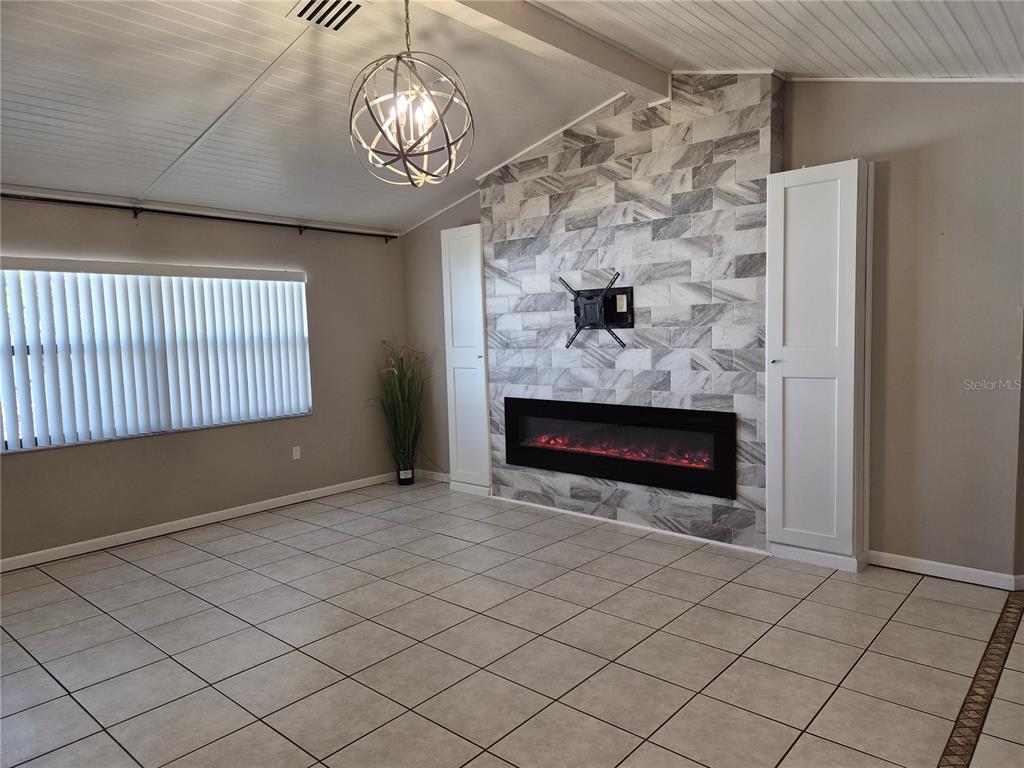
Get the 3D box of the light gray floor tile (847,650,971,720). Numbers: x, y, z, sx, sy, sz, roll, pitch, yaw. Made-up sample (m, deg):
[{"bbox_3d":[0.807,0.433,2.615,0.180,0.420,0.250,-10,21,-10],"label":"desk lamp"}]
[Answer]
[{"bbox_3d":[1.641,1.240,2.821,0.409,0.010,0.409,3,6,41],"label":"light gray floor tile"}]

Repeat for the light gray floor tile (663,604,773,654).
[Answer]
[{"bbox_3d":[1.020,1.211,3.369,0.409,0.010,0.409,3,6,41],"label":"light gray floor tile"}]

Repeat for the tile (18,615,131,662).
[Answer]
[{"bbox_3d":[-2.193,1.276,3.423,0.406,0.010,0.406,3,6,41],"label":"tile"}]

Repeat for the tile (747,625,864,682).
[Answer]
[{"bbox_3d":[1.331,1.225,3.095,0.409,0.010,0.409,3,6,41],"label":"tile"}]

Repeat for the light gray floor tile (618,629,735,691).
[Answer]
[{"bbox_3d":[0.737,1.239,3.042,0.406,0.010,0.406,3,6,41],"label":"light gray floor tile"}]

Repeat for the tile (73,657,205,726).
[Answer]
[{"bbox_3d":[-1.582,1.305,2.890,0.406,0.010,0.406,3,6,41],"label":"tile"}]

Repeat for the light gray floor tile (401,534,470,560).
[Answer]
[{"bbox_3d":[-0.525,1.121,4.683,0.402,0.010,0.402,3,6,41],"label":"light gray floor tile"}]

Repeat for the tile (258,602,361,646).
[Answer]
[{"bbox_3d":[-1.023,1.224,3.472,0.402,0.010,0.402,2,6,41],"label":"tile"}]

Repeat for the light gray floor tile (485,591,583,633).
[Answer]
[{"bbox_3d":[0.124,1.194,3.541,0.401,0.012,0.401,3,6,41],"label":"light gray floor tile"}]

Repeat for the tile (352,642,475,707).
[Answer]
[{"bbox_3d":[-0.413,1.255,2.935,0.401,0.012,0.401,3,6,41],"label":"tile"}]

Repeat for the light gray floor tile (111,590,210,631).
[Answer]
[{"bbox_3d":[-1.906,1.231,3.722,0.402,0.010,0.402,3,6,41],"label":"light gray floor tile"}]

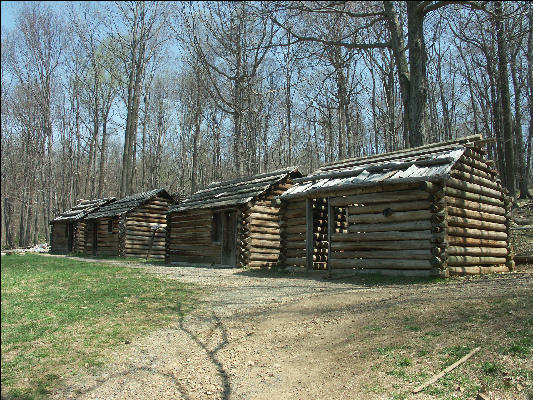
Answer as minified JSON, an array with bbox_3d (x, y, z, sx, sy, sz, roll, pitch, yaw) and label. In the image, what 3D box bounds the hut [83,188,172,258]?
[{"bbox_3d":[-7.150,1.440,24.200,4.400,3.500,5.200,6,-9,-41],"label":"hut"}]

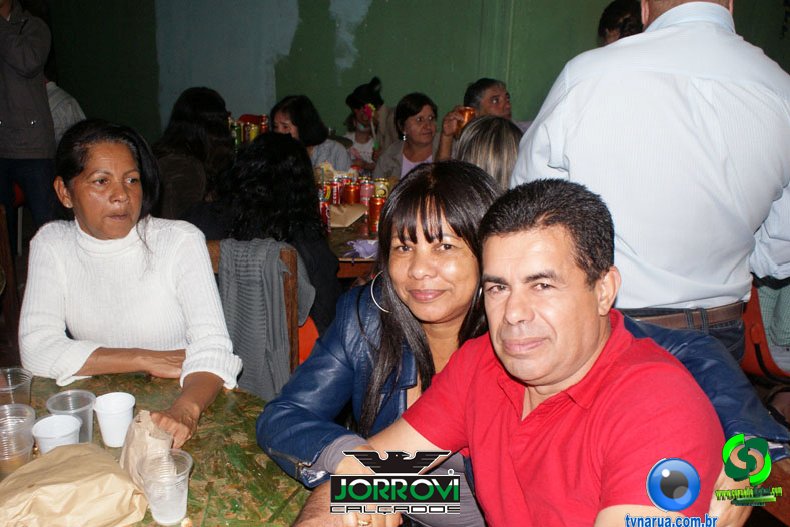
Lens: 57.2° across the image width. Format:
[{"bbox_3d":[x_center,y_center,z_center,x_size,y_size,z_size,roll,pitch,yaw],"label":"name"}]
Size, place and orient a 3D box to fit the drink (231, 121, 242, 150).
[{"bbox_3d":[-0.927,-0.750,4.237,0.066,0.122,0.066,4,16,0],"label":"drink"}]

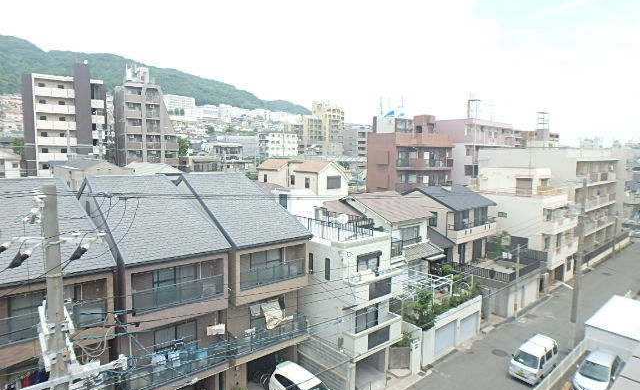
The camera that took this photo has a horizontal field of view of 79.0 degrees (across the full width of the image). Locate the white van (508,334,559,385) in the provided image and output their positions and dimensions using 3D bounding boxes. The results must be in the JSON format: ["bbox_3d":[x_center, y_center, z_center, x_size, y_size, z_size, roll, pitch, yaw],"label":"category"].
[{"bbox_3d":[12.686,9.772,23.023,3.380,1.880,1.480,-4,8,-40],"label":"white van"}]

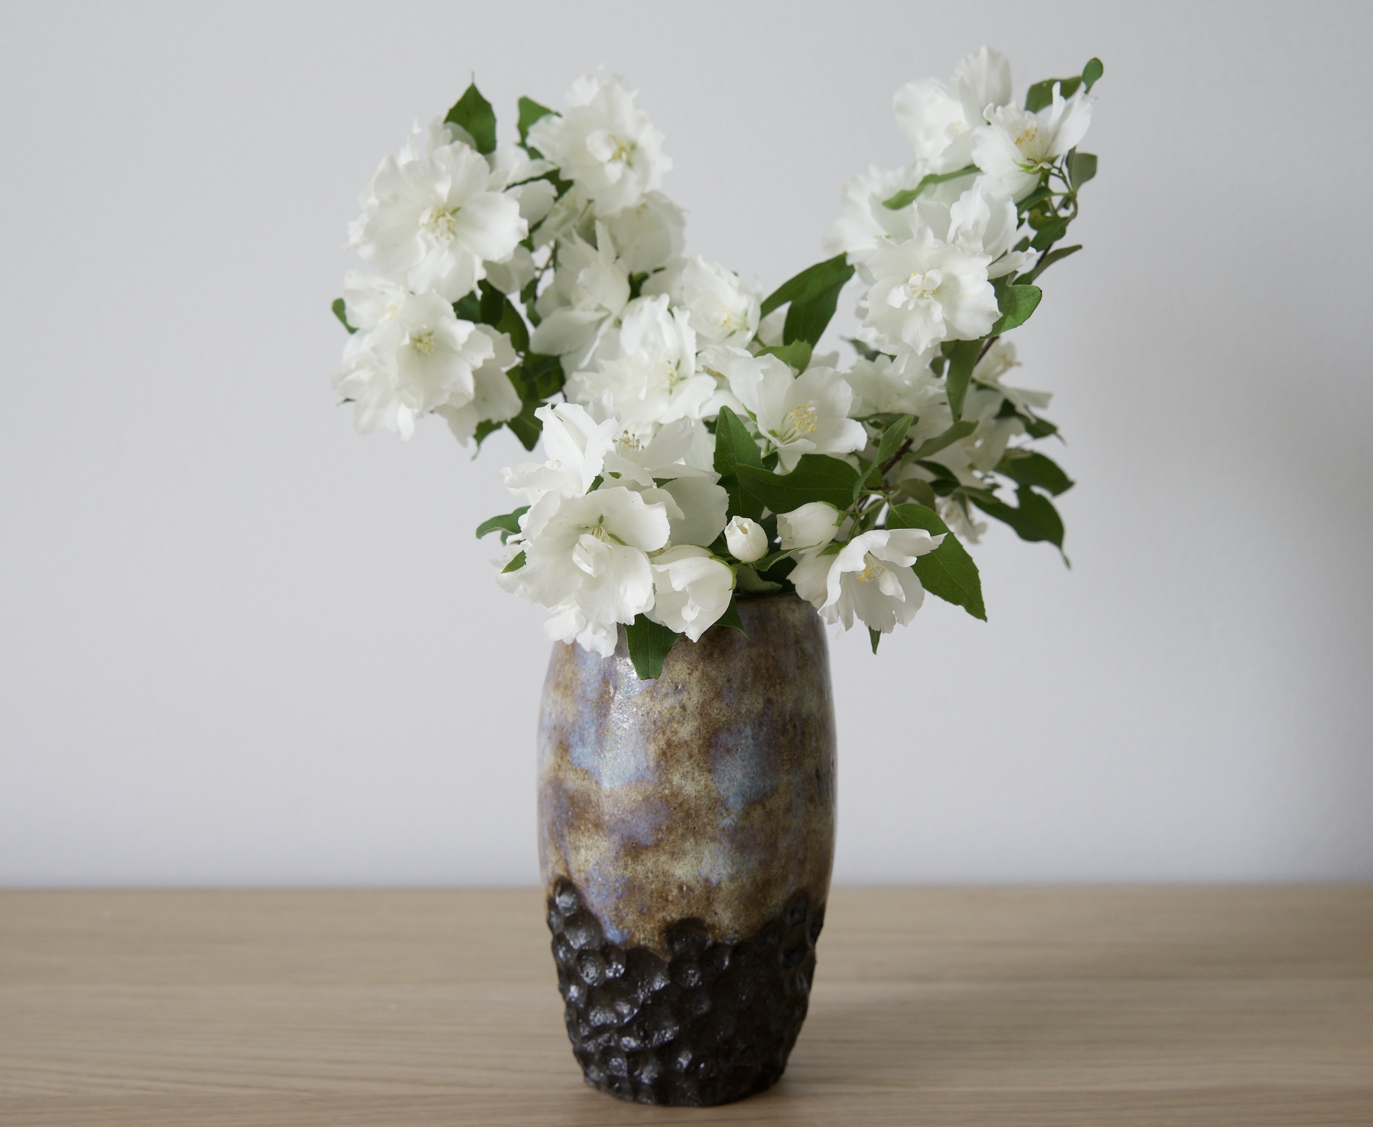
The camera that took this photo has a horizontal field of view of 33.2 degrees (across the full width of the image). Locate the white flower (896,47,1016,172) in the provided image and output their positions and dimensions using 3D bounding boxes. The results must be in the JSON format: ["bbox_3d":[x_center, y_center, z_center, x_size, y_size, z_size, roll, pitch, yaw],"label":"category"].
[{"bbox_3d":[0.092,-0.155,0.785,0.041,0.042,0.028,2,3,15],"label":"white flower"}]

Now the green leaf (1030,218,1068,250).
[{"bbox_3d":[0.138,-0.126,0.875,0.018,0.005,0.012,-34,52,-16],"label":"green leaf"}]

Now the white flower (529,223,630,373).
[{"bbox_3d":[-0.036,-0.093,0.805,0.038,0.050,0.034,4,-1,35],"label":"white flower"}]

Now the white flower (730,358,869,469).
[{"bbox_3d":[0.037,-0.050,0.775,0.046,0.038,0.032,-3,-11,-26],"label":"white flower"}]

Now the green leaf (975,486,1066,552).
[{"bbox_3d":[0.113,-0.015,0.775,0.032,0.020,0.012,29,-12,21],"label":"green leaf"}]

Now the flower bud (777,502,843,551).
[{"bbox_3d":[0.038,-0.011,0.705,0.019,0.015,0.015,-2,5,-21],"label":"flower bud"}]

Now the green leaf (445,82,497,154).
[{"bbox_3d":[-0.070,-0.145,0.752,0.018,0.025,0.009,0,4,-6],"label":"green leaf"}]

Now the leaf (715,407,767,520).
[{"bbox_3d":[0.017,-0.032,0.725,0.015,0.036,0.011,-6,-5,-10],"label":"leaf"}]

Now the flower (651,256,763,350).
[{"bbox_3d":[0.006,-0.084,0.750,0.038,0.036,0.028,-2,9,-18],"label":"flower"}]

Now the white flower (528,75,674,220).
[{"bbox_3d":[-0.029,-0.142,0.780,0.047,0.047,0.030,-1,3,-14],"label":"white flower"}]

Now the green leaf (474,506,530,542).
[{"bbox_3d":[-0.057,-0.013,0.737,0.023,0.011,0.012,-18,-21,6],"label":"green leaf"}]

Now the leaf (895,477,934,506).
[{"bbox_3d":[0.087,-0.028,0.880,0.018,0.005,0.012,29,54,18],"label":"leaf"}]

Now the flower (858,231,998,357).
[{"bbox_3d":[0.082,-0.091,0.775,0.047,0.044,0.026,1,3,6],"label":"flower"}]

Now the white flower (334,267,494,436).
[{"bbox_3d":[-0.100,-0.077,0.845,0.057,0.057,0.038,0,-6,-3],"label":"white flower"}]

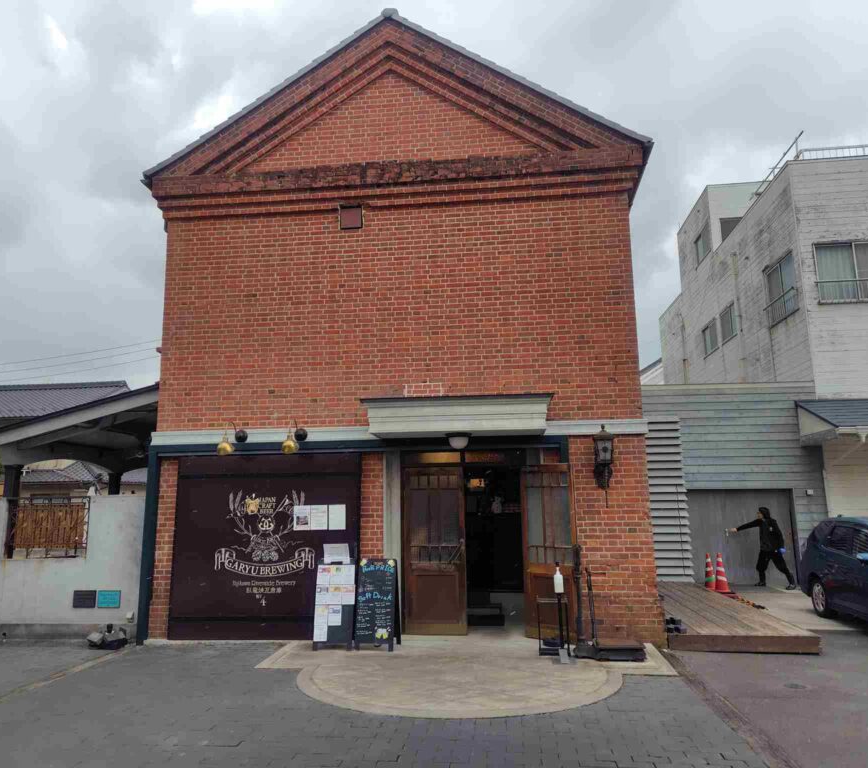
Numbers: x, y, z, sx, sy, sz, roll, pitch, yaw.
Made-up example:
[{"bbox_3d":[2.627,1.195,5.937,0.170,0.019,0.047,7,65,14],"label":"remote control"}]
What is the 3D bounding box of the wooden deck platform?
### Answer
[{"bbox_3d":[3.777,3.349,10.108,1.590,0.180,5.200,-2,-10,7],"label":"wooden deck platform"}]

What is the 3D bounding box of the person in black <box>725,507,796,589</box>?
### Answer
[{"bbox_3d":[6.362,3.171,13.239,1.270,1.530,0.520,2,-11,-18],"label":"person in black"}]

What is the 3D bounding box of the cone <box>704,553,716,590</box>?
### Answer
[{"bbox_3d":[5.234,3.561,12.913,0.340,0.700,0.340,-2,-10,6],"label":"cone"}]

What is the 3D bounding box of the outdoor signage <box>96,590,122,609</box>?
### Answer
[{"bbox_3d":[-3.957,2.632,8.300,0.295,0.210,0.020,-2,-10,6],"label":"outdoor signage"}]

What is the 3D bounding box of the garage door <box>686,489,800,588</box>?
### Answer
[{"bbox_3d":[6.027,3.105,13.722,2.300,1.870,0.080,-1,-10,3],"label":"garage door"}]

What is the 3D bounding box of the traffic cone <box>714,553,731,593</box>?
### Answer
[{"bbox_3d":[5.310,3.492,12.563,0.340,0.700,0.340,-2,-10,6],"label":"traffic cone"}]

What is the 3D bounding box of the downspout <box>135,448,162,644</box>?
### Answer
[{"bbox_3d":[-3.545,1.987,8.458,0.110,2.340,0.110,-2,-10,6],"label":"downspout"}]

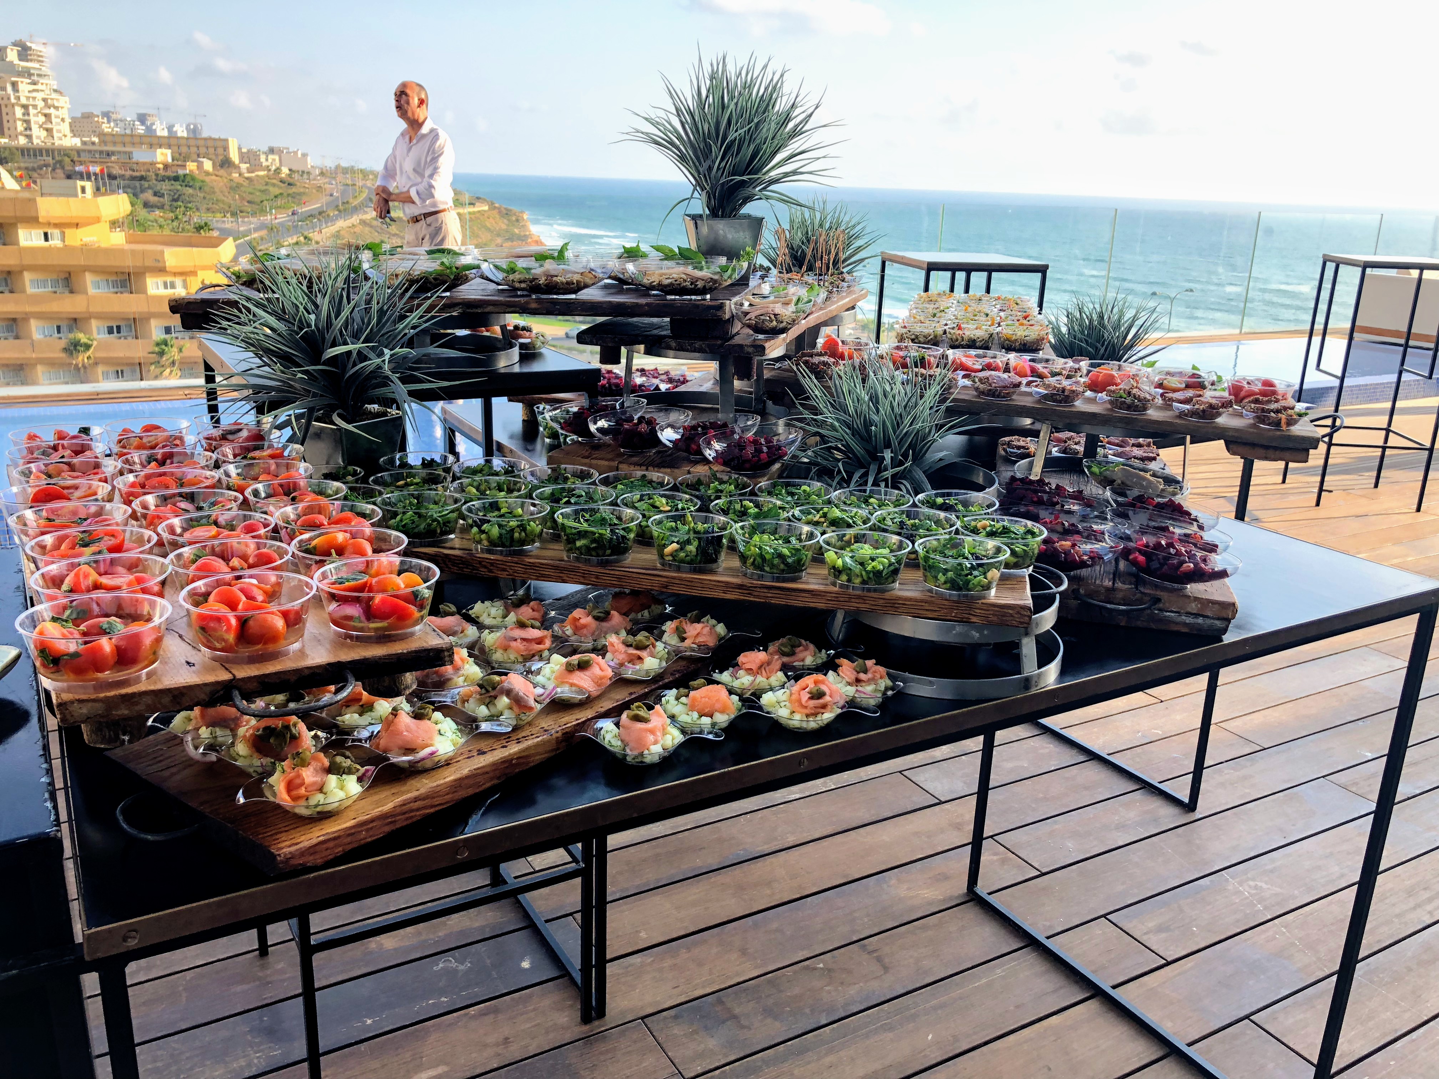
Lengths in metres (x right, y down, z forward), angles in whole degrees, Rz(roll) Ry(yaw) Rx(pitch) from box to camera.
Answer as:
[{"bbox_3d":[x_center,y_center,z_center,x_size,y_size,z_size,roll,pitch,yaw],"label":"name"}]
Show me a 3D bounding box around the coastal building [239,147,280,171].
[{"bbox_3d":[-185.885,-153.883,470.000,14.000,9.500,15.000,13,20,30],"label":"coastal building"}]

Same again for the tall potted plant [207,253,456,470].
[{"bbox_3d":[-0.474,-0.209,1.420,0.320,0.287,0.320,2,17,0],"label":"tall potted plant"}]

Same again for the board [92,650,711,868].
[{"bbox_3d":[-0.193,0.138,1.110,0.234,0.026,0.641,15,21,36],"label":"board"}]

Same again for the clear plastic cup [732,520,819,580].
[{"bbox_3d":[0.057,0.013,1.187,0.090,0.040,0.090,2,17,0],"label":"clear plastic cup"}]

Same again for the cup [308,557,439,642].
[{"bbox_3d":[-0.256,0.046,0.875,0.090,0.040,0.090,2,17,-1],"label":"cup"}]

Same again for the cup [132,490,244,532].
[{"bbox_3d":[-0.476,-0.015,1.048,0.090,0.040,0.090,2,17,-1],"label":"cup"}]

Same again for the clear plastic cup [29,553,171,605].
[{"bbox_3d":[-0.446,0.043,0.848,0.090,0.040,0.090,2,17,-1],"label":"clear plastic cup"}]

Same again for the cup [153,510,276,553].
[{"bbox_3d":[-0.420,0.007,0.979,0.090,0.040,0.090,2,17,-1],"label":"cup"}]

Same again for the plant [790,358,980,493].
[{"bbox_3d":[0.225,-0.122,1.558,0.260,0.248,0.260,2,17,0],"label":"plant"}]

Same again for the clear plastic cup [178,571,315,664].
[{"bbox_3d":[-0.346,0.058,0.862,0.094,0.042,0.094,2,17,-1],"label":"clear plastic cup"}]

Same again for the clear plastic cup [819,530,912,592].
[{"bbox_3d":[0.144,0.023,1.153,0.090,0.040,0.090,2,17,0],"label":"clear plastic cup"}]

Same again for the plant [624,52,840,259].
[{"bbox_3d":[0.017,-0.456,1.432,0.280,0.272,0.280,2,17,0],"label":"plant"}]

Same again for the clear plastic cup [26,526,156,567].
[{"bbox_3d":[-0.489,0.022,0.915,0.090,0.040,0.090,2,17,-1],"label":"clear plastic cup"}]

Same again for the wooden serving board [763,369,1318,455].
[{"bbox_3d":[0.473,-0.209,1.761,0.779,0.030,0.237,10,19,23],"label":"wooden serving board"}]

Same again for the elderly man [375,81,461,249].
[{"bbox_3d":[-1.683,-1.653,6.555,0.480,1.730,0.360,13,20,32],"label":"elderly man"}]

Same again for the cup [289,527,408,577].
[{"bbox_3d":[-0.310,0.024,0.983,0.094,0.042,0.094,2,17,-1],"label":"cup"}]

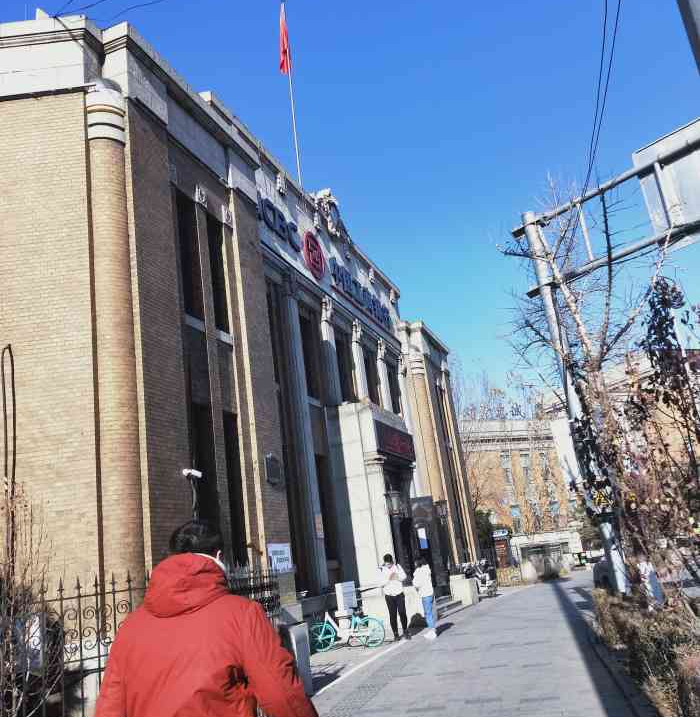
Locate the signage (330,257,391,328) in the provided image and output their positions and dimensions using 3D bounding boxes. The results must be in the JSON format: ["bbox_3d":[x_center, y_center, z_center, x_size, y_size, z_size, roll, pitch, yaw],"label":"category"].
[{"bbox_3d":[0.471,-2.045,20.263,0.150,0.880,5.718,-13,-16,19],"label":"signage"}]

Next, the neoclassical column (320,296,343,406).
[{"bbox_3d":[-0.204,1.951,16.610,0.450,7.422,0.450,-13,-16,19],"label":"neoclassical column"}]

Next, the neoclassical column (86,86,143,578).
[{"bbox_3d":[-3.441,-0.462,9.124,0.620,8.576,0.620,-13,-16,19],"label":"neoclassical column"}]

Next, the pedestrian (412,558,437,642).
[{"bbox_3d":[1.517,4.937,12.871,0.420,1.630,0.450,-9,-15,3],"label":"pedestrian"}]

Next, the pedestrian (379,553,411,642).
[{"bbox_3d":[0.875,4.898,12.800,0.600,1.680,0.420,-4,-16,-14],"label":"pedestrian"}]

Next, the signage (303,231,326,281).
[{"bbox_3d":[-0.937,-2.708,16.672,0.150,1.300,1.409,-13,-16,19],"label":"signage"}]

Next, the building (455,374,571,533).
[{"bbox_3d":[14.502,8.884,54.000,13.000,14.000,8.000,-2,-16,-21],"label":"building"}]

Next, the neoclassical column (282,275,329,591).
[{"bbox_3d":[-1.060,1.481,14.473,0.450,7.422,0.450,-13,-16,19],"label":"neoclassical column"}]

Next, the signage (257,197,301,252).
[{"bbox_3d":[-1.677,-3.143,14.842,0.150,0.820,2.203,-13,-16,19],"label":"signage"}]

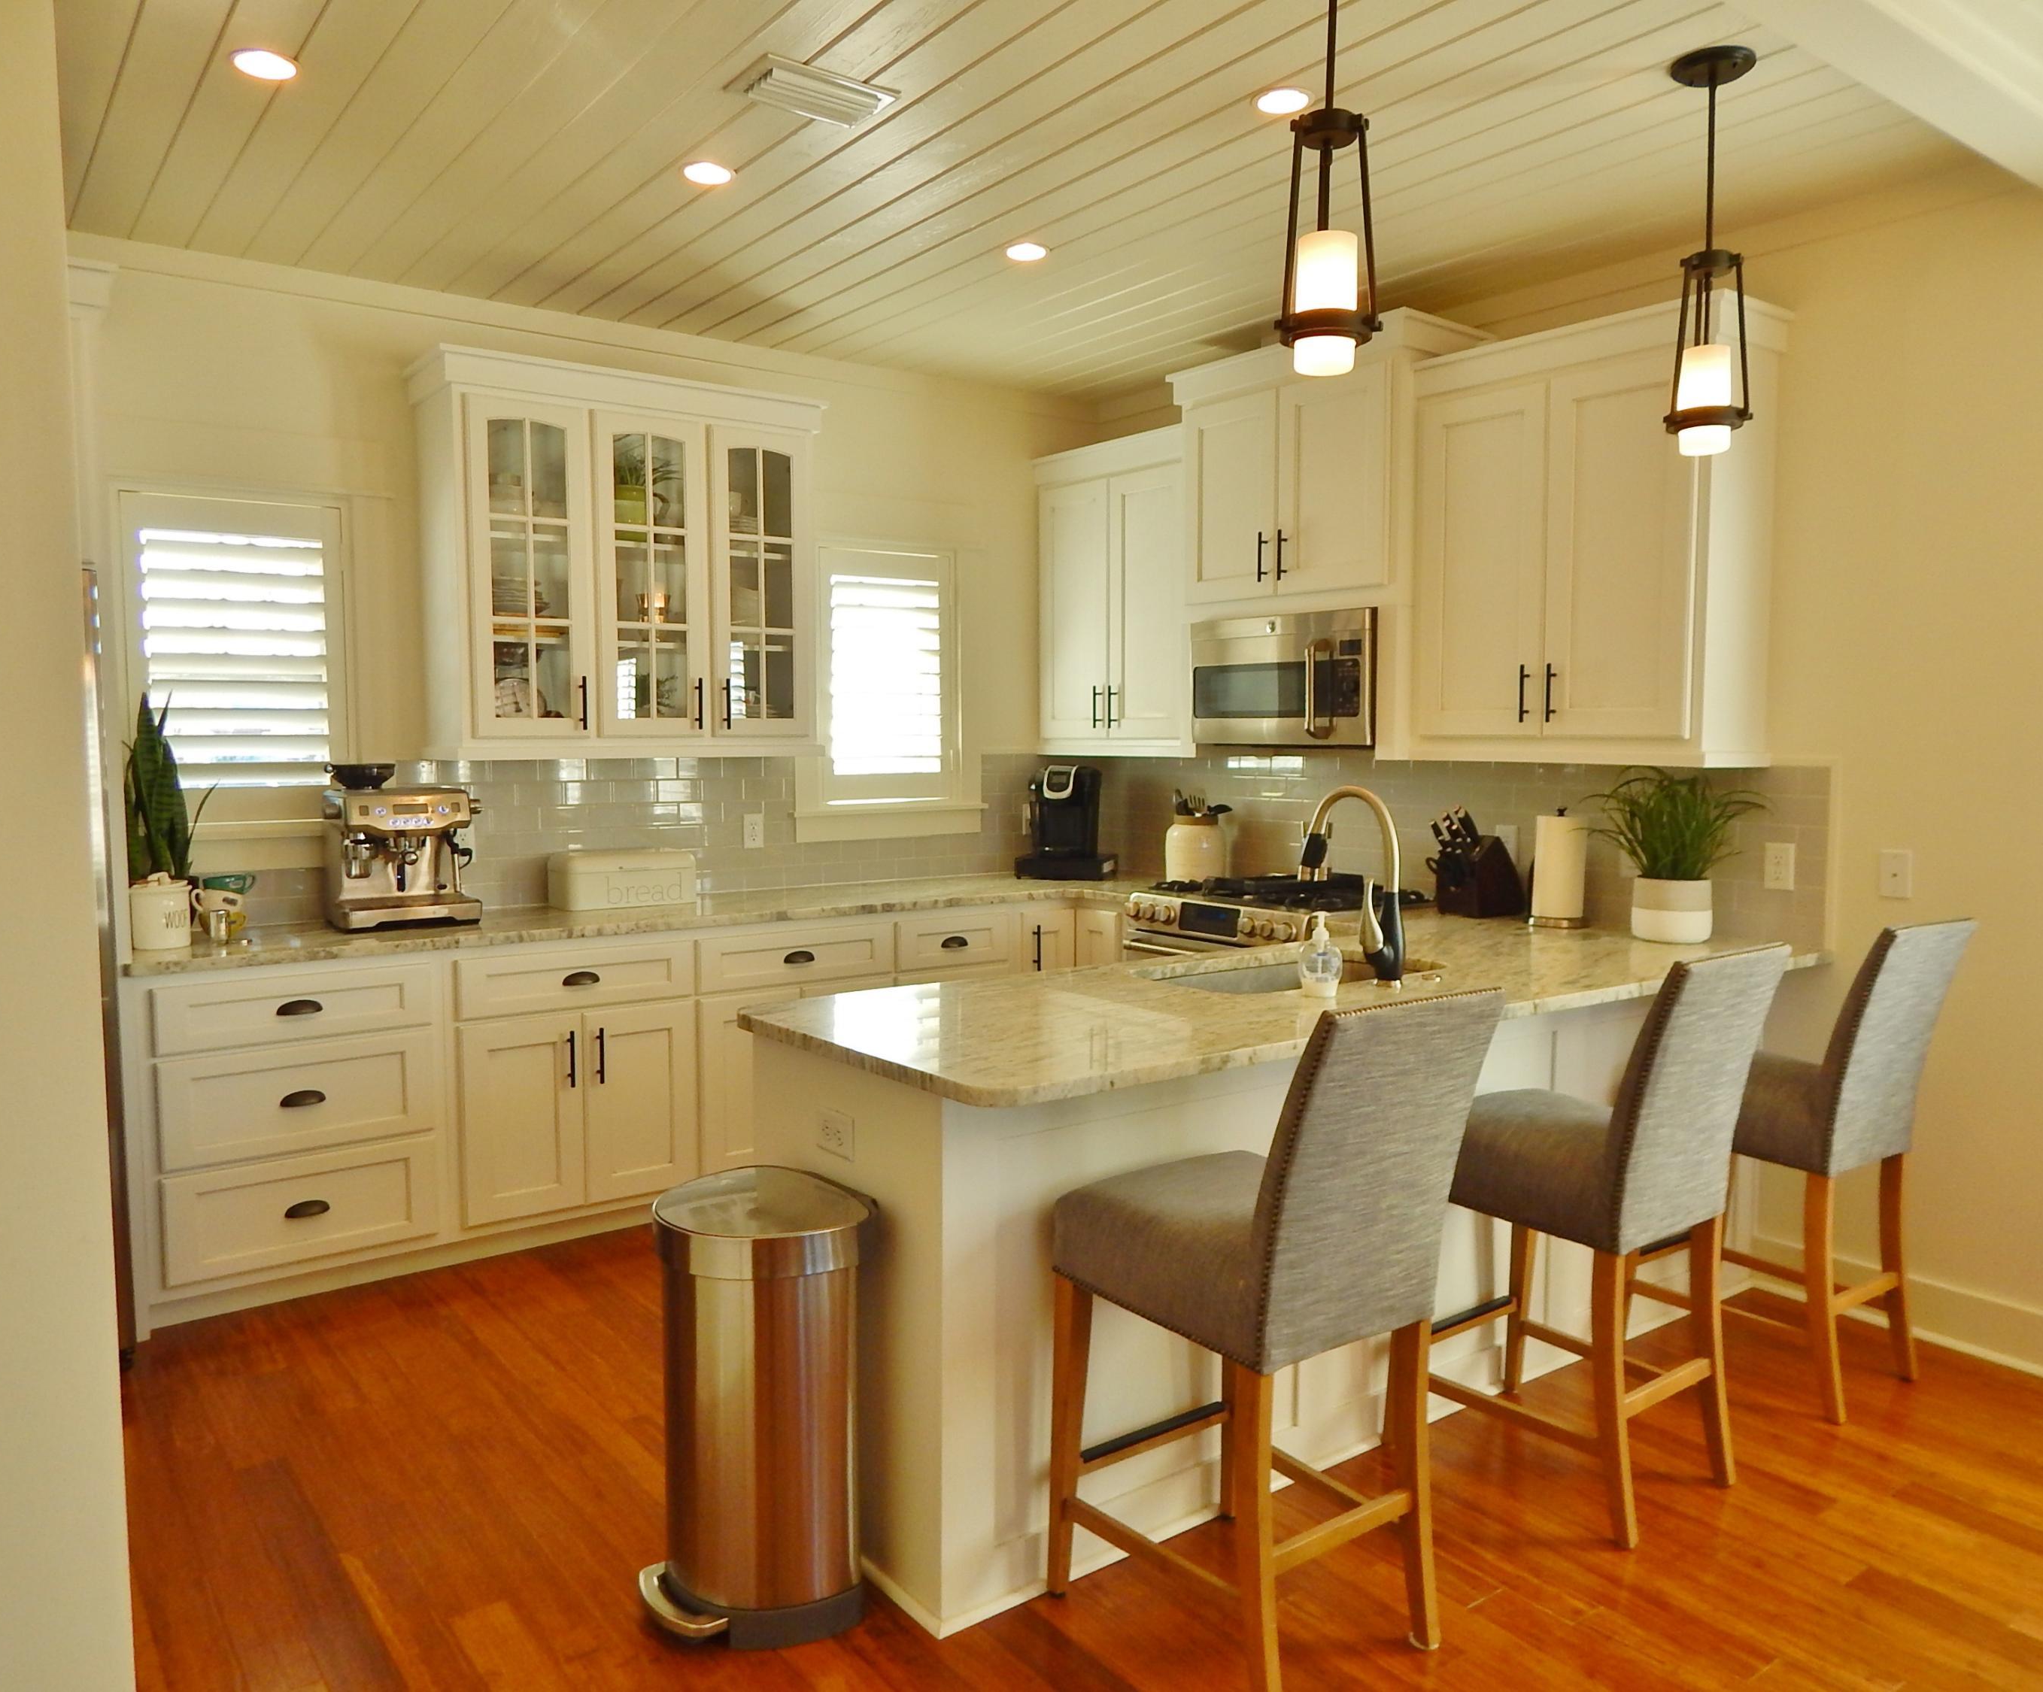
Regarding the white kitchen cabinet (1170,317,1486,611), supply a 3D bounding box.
[{"bbox_3d":[0.963,-1.144,4.596,0.430,0.830,1.010,-3,5,-36],"label":"white kitchen cabinet"}]

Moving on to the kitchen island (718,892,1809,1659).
[{"bbox_3d":[0.746,0.743,3.196,2.565,0.912,0.870,-3,5,-36],"label":"kitchen island"}]

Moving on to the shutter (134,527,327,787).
[{"bbox_3d":[-2.208,-0.520,4.046,0.472,0.725,0.060,-3,5,-36],"label":"shutter"}]

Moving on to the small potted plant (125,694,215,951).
[{"bbox_3d":[-2.204,-0.065,3.704,0.200,0.645,0.200,-3,5,-36],"label":"small potted plant"}]

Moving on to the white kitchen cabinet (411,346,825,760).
[{"bbox_3d":[-1.218,-0.837,4.458,1.195,1.133,0.400,-3,5,-36],"label":"white kitchen cabinet"}]

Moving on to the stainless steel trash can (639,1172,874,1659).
[{"bbox_3d":[-0.446,0.925,2.392,0.346,0.665,0.387,-3,5,-36],"label":"stainless steel trash can"}]

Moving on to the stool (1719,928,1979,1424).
[{"bbox_3d":[1.705,0.662,3.201,0.390,1.050,0.600,-3,5,-36],"label":"stool"}]

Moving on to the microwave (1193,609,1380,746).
[{"bbox_3d":[0.962,-0.522,4.618,0.420,0.412,0.762,-3,5,-36],"label":"microwave"}]

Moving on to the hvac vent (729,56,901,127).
[{"bbox_3d":[-0.436,-1.559,2.966,0.306,0.027,0.205,-3,5,-36],"label":"hvac vent"}]

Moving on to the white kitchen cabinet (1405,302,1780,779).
[{"bbox_3d":[1.527,-0.781,3.880,0.345,1.126,0.907,-3,5,-36],"label":"white kitchen cabinet"}]

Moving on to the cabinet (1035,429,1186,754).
[{"bbox_3d":[0.462,-0.903,5.380,0.345,1.145,0.875,-3,5,-36],"label":"cabinet"}]

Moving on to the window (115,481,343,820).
[{"bbox_3d":[-2.199,-0.518,4.053,0.575,0.910,0.090,-3,5,-36],"label":"window"}]

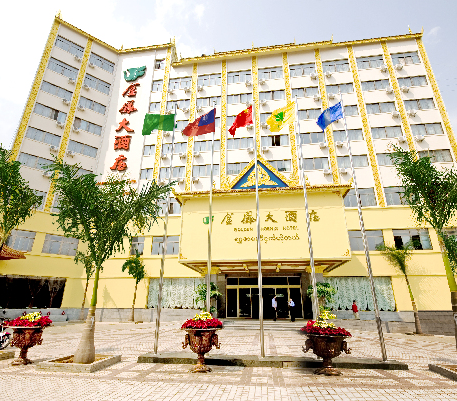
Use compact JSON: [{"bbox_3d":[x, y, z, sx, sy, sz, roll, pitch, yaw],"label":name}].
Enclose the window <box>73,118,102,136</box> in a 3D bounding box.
[{"bbox_3d":[-17.016,-8.907,30.348,3.040,1.300,0.200,15,-25,-37],"label":"window"}]

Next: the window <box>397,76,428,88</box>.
[{"bbox_3d":[19.499,-12.477,26.466,2.791,1.278,0.180,-2,-20,8],"label":"window"}]

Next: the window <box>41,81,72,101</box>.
[{"bbox_3d":[-18.834,-12.020,27.571,2.762,1.172,0.150,15,-25,-36],"label":"window"}]

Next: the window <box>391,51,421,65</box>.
[{"bbox_3d":[20.794,-16.575,29.299,2.950,1.790,0.200,-3,-20,7],"label":"window"}]

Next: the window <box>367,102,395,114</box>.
[{"bbox_3d":[16.299,-9.866,26.697,2.785,1.134,0.180,-3,-19,7],"label":"window"}]

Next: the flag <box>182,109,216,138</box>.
[{"bbox_3d":[-1.424,-3.740,11.950,1.639,1.521,0.400,-2,-20,8],"label":"flag"}]

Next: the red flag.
[{"bbox_3d":[0.697,-4.474,14.186,1.444,2.027,0.350,-2,-20,8],"label":"red flag"}]

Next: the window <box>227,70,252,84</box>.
[{"bbox_3d":[1.354,-14.733,30.056,2.858,1.750,0.180,-2,-20,8],"label":"window"}]

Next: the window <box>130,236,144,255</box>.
[{"bbox_3d":[-8.979,4.566,24.826,1.398,1.759,0.180,-2,-20,8],"label":"window"}]

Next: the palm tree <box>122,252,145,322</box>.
[{"bbox_3d":[-9.005,7.884,23.308,2.350,6.200,2.000,-3,-19,7],"label":"palm tree"}]

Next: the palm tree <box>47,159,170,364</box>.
[{"bbox_3d":[-4.259,1.590,8.166,4.200,6.346,3.600,-3,-19,7],"label":"palm tree"}]

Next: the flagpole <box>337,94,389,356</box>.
[{"bbox_3d":[4.277,0.005,8.266,0.130,9.233,0.130,-3,-19,7],"label":"flagpole"}]

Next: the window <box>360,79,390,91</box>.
[{"bbox_3d":[15.518,-12.084,26.272,2.693,1.185,0.150,-2,-20,8],"label":"window"}]

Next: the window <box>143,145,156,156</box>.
[{"bbox_3d":[-8.915,-5.640,28.423,1.316,1.290,0.180,-2,-20,8],"label":"window"}]

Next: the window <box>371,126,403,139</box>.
[{"bbox_3d":[16.833,-7.217,26.547,2.980,1.350,0.200,-3,-20,7],"label":"window"}]

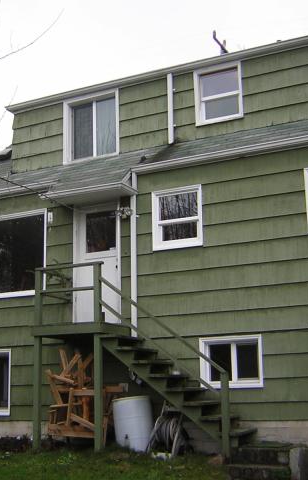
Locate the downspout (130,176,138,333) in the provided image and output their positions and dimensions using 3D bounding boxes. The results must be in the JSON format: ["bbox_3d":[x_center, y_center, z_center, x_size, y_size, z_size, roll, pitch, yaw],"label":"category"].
[{"bbox_3d":[-0.337,0.384,11.179,0.085,3.190,0.070,-7,-14,23],"label":"downspout"}]

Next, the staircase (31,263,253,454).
[{"bbox_3d":[-0.218,1.793,10.315,3.280,2.890,1.030,-7,-14,23],"label":"staircase"}]

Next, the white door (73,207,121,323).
[{"bbox_3d":[-0.986,0.446,11.570,0.940,2.180,0.110,-7,-14,23],"label":"white door"}]

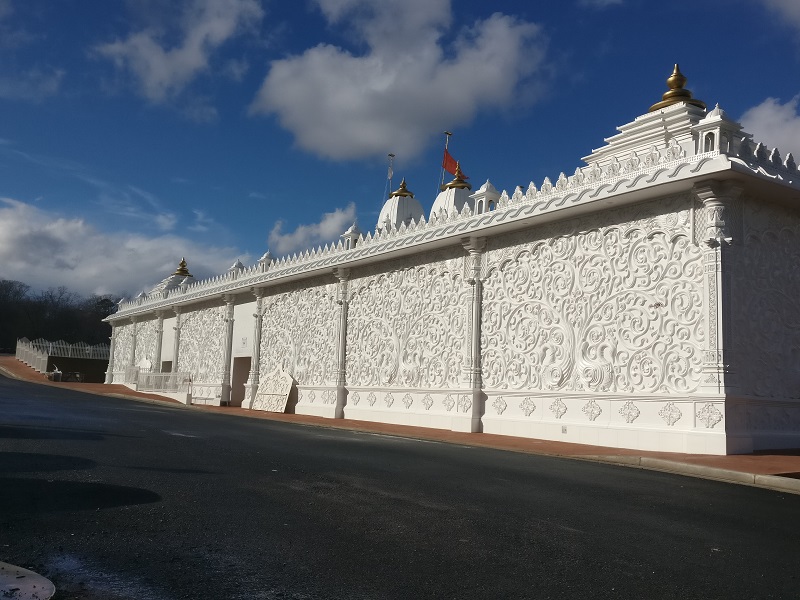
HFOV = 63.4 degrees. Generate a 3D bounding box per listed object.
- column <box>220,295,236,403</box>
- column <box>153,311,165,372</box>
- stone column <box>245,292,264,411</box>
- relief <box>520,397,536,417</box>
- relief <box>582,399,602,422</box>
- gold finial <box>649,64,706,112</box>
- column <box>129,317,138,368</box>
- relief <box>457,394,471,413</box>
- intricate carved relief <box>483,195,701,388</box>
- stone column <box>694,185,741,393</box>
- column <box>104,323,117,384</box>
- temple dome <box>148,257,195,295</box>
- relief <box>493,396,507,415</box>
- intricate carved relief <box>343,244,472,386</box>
[{"bbox_3d":[-8.736,2.525,32.991,0.500,5.683,0.500,7,-10,-38],"label":"column"},{"bbox_3d":[-18.684,4.184,49.611,0.520,6.560,0.780,9,-11,-37],"label":"column"},{"bbox_3d":[-8.217,2.721,36.305,0.520,6.736,0.780,9,-11,-37],"label":"stone column"},{"bbox_3d":[4.050,3.379,20.434,0.060,0.620,0.650,9,-11,-37],"label":"relief"},{"bbox_3d":[5.522,3.177,18.562,0.060,0.620,0.650,9,-11,-37],"label":"relief"},{"bbox_3d":[8.159,-6.233,19.027,1.668,1.360,1.668,7,-10,-38],"label":"gold finial"},{"bbox_3d":[-22.949,4.501,55.090,0.520,5.920,0.780,9,-11,-37],"label":"column"},{"bbox_3d":[1.882,3.071,19.205,0.070,0.498,0.554,7,-10,-38],"label":"relief"},{"bbox_3d":[4.508,0.146,16.570,0.200,4.344,6.577,7,-10,-38],"label":"intricate carved relief"},{"bbox_3d":[6.761,-0.276,13.834,0.650,4.557,0.600,7,-10,-38],"label":"stone column"},{"bbox_3d":[-22.779,4.140,50.729,0.500,4.812,0.500,7,-10,-38],"label":"column"},{"bbox_3d":[-17.201,-1.825,50.253,3.293,3.027,3.293,7,-10,-38],"label":"temple dome"},{"bbox_3d":[3.304,3.494,21.380,0.060,0.620,0.650,9,-11,-37],"label":"relief"},{"bbox_3d":[0.004,0.802,22.236,0.200,4.344,6.608,7,-10,-38],"label":"intricate carved relief"}]

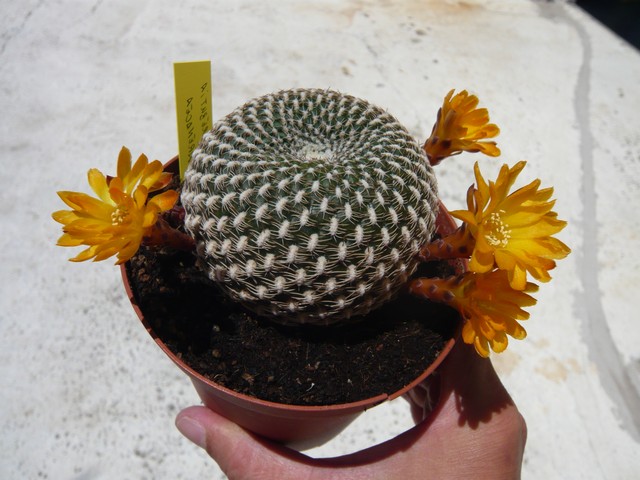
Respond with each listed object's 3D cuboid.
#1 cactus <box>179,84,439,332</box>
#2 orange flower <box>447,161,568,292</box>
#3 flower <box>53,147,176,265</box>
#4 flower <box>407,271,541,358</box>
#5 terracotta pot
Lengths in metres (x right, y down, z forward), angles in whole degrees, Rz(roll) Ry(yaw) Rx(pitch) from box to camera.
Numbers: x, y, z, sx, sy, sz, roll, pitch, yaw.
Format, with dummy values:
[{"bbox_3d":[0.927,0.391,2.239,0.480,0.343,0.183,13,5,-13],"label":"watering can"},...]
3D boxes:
[{"bbox_3d":[-0.003,-0.013,0.183,0.090,0.069,0.090,9,49,0],"label":"cactus"},{"bbox_3d":[0.068,-0.004,0.181,0.041,0.026,0.041,50,55,-6],"label":"orange flower"},{"bbox_3d":[-0.071,-0.011,0.183,0.040,0.028,0.042,-42,53,10],"label":"flower"},{"bbox_3d":[0.054,0.025,0.179,0.040,0.032,0.033,19,48,29],"label":"flower"},{"bbox_3d":[-0.012,0.032,0.236,0.132,0.100,0.132,4,49,-4],"label":"terracotta pot"}]

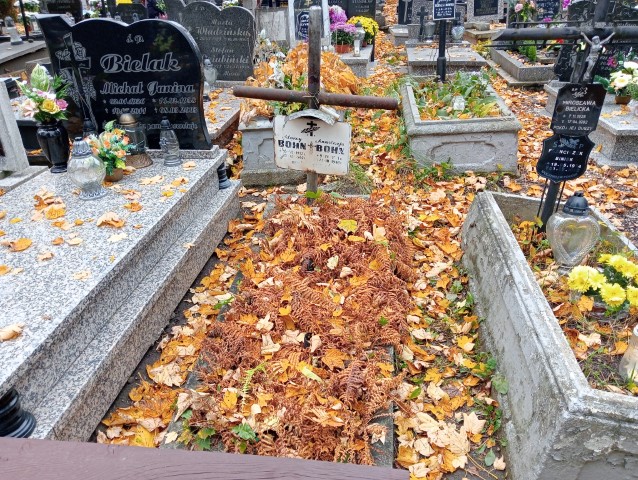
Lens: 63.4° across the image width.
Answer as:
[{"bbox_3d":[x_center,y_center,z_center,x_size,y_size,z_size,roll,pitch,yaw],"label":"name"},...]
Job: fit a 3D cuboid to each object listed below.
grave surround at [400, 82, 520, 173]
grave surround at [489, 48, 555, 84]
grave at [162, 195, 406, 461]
[{"bbox_3d":[1.221,-1.080,4.820,0.876,0.393,1.651,1,28,5],"label":"grave surround"},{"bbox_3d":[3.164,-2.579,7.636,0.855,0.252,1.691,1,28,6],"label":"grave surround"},{"bbox_3d":[-0.024,0.226,2.648,0.876,0.221,2.154,2,28,7],"label":"grave"}]

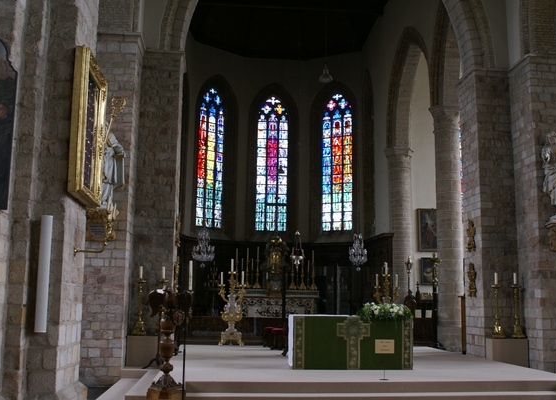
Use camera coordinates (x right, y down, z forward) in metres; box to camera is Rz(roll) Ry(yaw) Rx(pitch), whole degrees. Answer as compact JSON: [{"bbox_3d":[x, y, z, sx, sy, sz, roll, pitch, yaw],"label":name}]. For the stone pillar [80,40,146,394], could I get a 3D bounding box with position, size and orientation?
[{"bbox_3d":[-3.548,0.122,13.703,1.000,7.273,0.800,1,-8,-6],"label":"stone pillar"}]

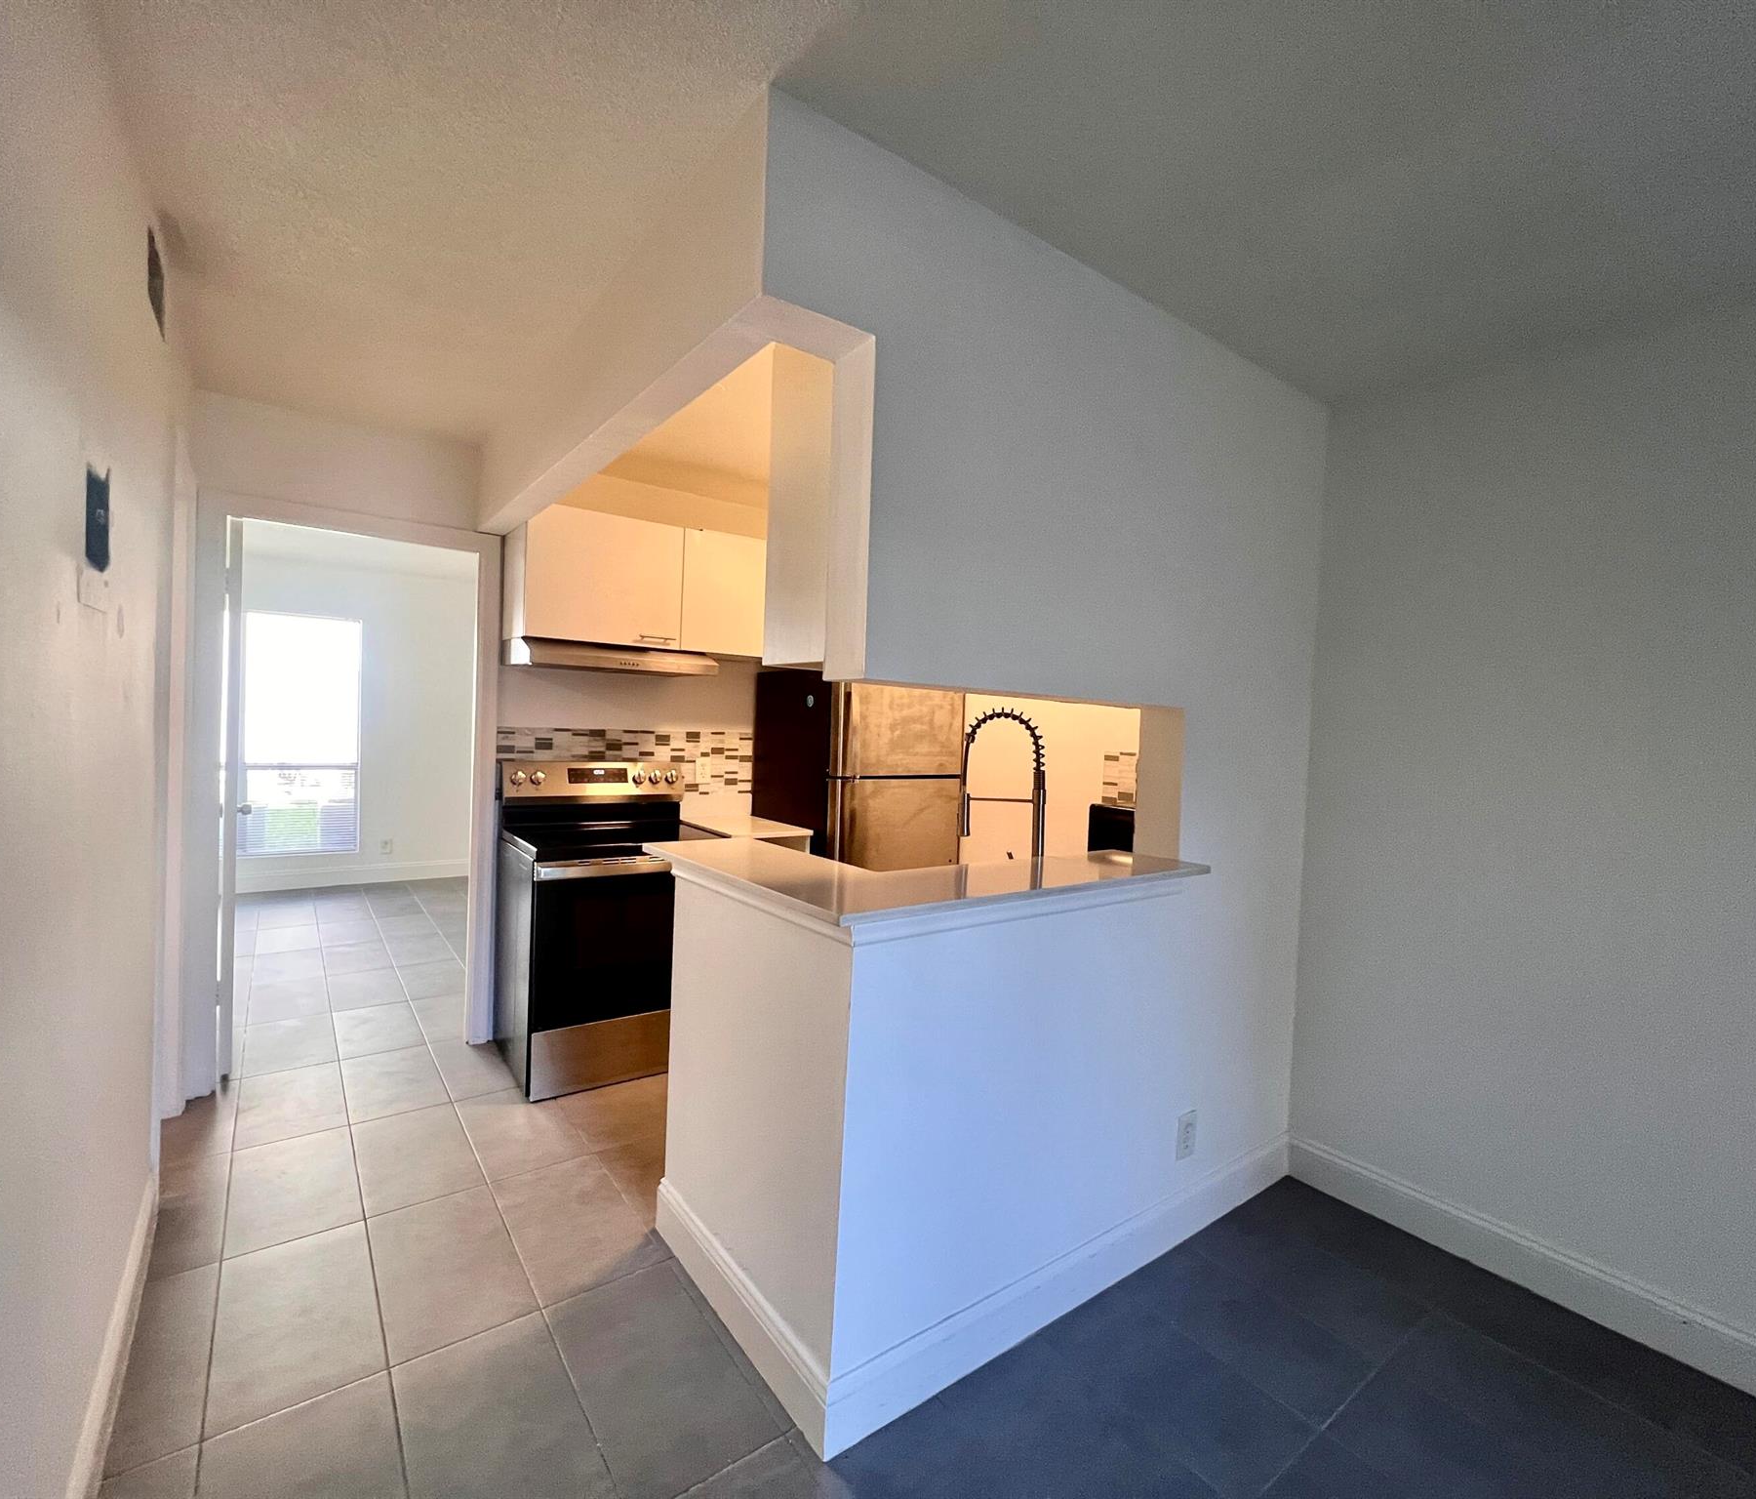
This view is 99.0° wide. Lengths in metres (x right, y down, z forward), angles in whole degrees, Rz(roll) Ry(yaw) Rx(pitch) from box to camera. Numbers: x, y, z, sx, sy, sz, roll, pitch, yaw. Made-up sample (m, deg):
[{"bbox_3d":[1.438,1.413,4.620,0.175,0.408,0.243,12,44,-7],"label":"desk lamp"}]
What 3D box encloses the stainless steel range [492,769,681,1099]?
[{"bbox_3d":[-1.125,0.668,3.205,0.763,1.205,0.730,2,1,-36],"label":"stainless steel range"}]

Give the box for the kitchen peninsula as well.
[{"bbox_3d":[0.165,0.816,2.167,1.340,1.030,0.990,2,1,-36],"label":"kitchen peninsula"}]

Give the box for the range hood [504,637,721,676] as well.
[{"bbox_3d":[-1.171,-0.389,3.303,0.764,0.122,0.530,2,1,-36],"label":"range hood"}]

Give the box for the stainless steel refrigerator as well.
[{"bbox_3d":[-0.109,0.461,3.911,0.760,1.675,0.800,2,1,-36],"label":"stainless steel refrigerator"}]

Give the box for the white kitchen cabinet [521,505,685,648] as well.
[{"bbox_3d":[-1.254,-0.724,3.347,0.650,0.545,0.340,2,1,-36],"label":"white kitchen cabinet"}]

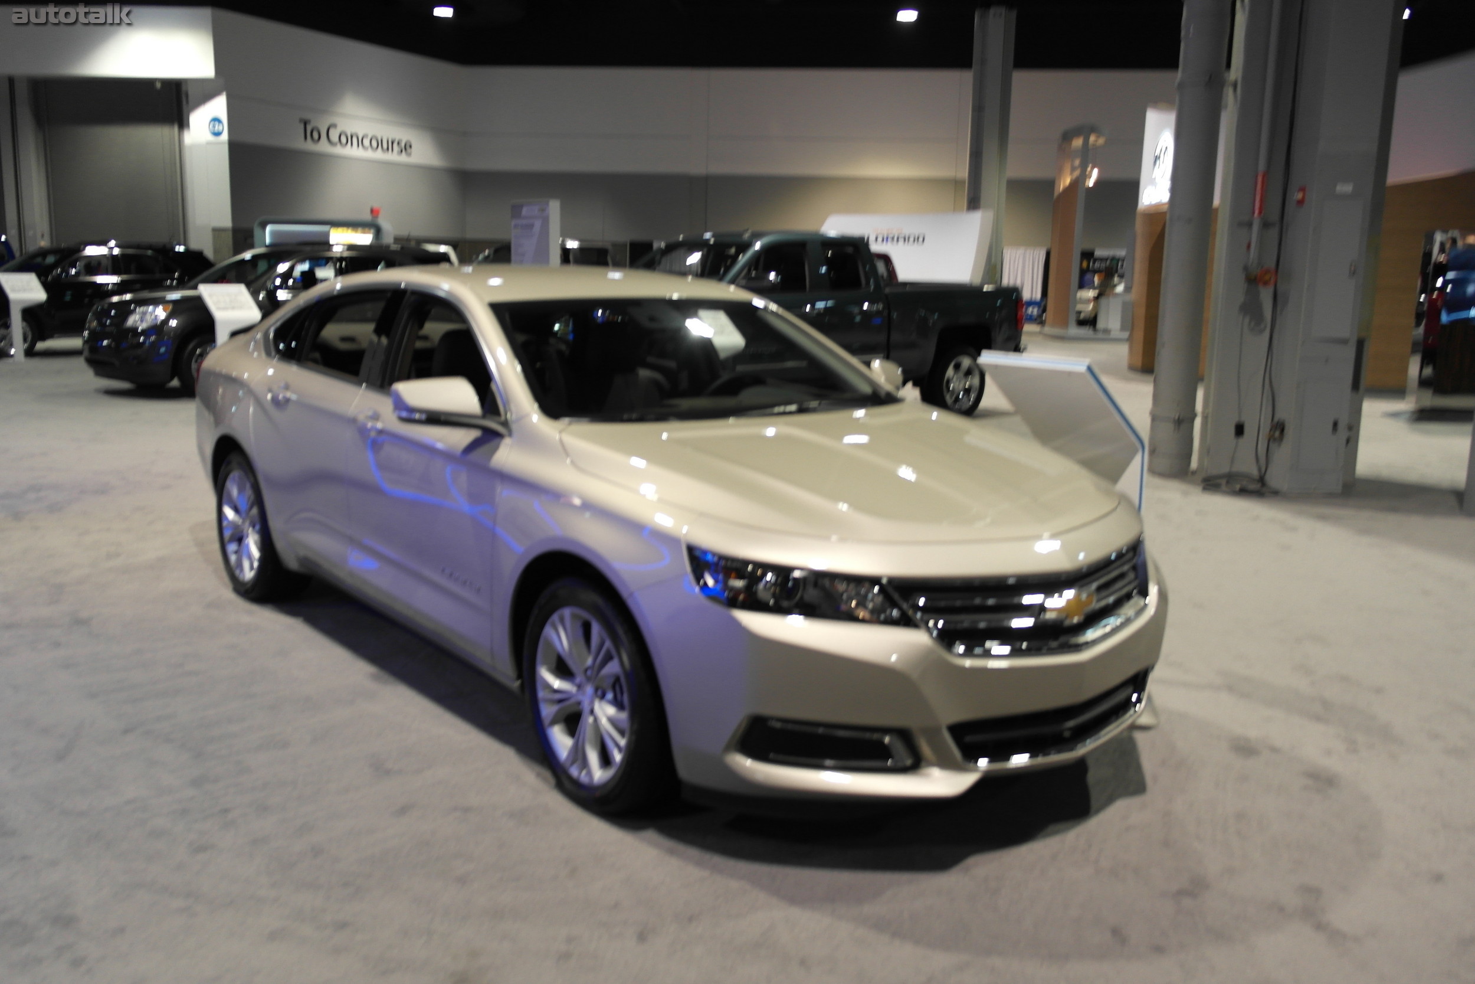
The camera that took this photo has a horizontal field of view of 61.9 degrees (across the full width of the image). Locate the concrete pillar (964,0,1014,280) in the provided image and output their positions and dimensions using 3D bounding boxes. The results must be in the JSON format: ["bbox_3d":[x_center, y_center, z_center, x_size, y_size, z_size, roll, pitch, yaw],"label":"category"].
[{"bbox_3d":[7.228,-9.232,35.444,1.120,9.400,1.120,2,10,7],"label":"concrete pillar"}]

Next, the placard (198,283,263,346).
[{"bbox_3d":[-5.516,-1.582,13.326,0.520,1.300,0.400,-4,11,-27],"label":"placard"}]

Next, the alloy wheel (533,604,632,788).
[{"bbox_3d":[-0.367,0.560,3.483,0.200,0.510,0.510,-7,13,-39],"label":"alloy wheel"}]

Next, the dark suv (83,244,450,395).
[{"bbox_3d":[-5.800,-2.290,16.080,1.930,1.750,4.950,10,13,40],"label":"dark suv"}]

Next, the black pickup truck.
[{"bbox_3d":[0.520,-1.710,12.920,5.840,1.910,2.030,-6,12,-38],"label":"black pickup truck"}]

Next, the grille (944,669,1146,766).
[{"bbox_3d":[0.885,0.603,3.240,0.870,0.135,0.140,-7,13,-39],"label":"grille"}]

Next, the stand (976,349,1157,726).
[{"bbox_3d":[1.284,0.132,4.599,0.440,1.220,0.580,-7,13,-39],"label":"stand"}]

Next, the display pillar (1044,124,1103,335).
[{"bbox_3d":[10.267,-7.947,37.696,1.250,6.250,0.900,2,10,7],"label":"display pillar"}]

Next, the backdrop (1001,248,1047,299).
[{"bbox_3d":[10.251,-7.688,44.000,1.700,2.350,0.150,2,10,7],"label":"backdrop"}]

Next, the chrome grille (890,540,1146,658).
[{"bbox_3d":[0.838,0.295,3.253,1.060,0.235,0.210,-7,13,-39],"label":"chrome grille"}]

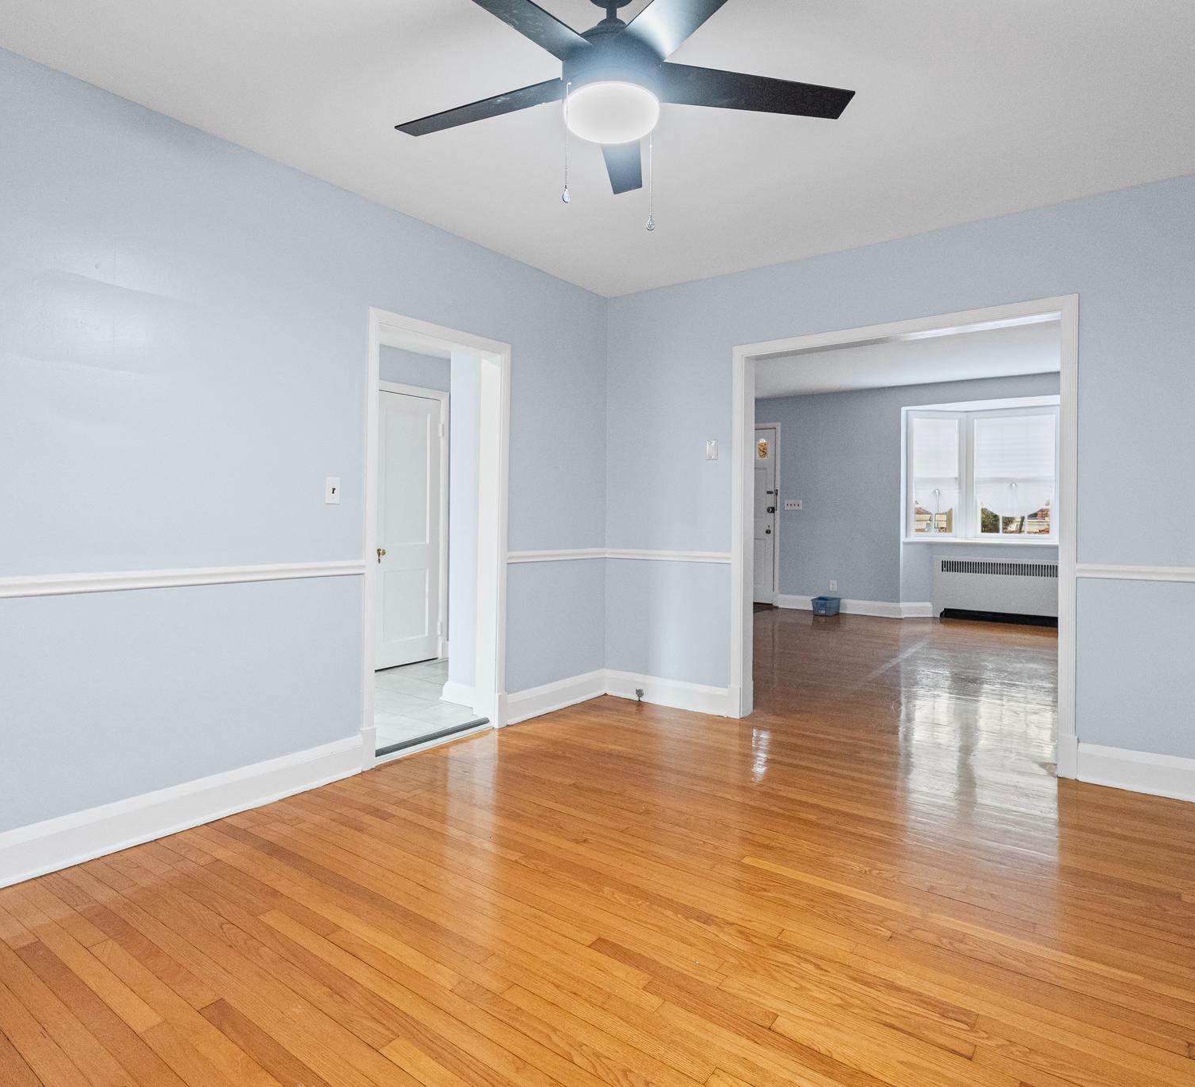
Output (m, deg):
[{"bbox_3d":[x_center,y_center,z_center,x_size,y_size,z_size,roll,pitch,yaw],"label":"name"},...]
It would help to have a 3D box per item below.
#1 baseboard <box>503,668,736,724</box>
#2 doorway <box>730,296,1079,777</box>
[{"bbox_3d":[0.135,0.926,4.101,0.911,0.167,0.956,1,2,37],"label":"baseboard"},{"bbox_3d":[1.488,-0.045,3.747,1.662,2.132,0.189,1,2,37],"label":"doorway"}]

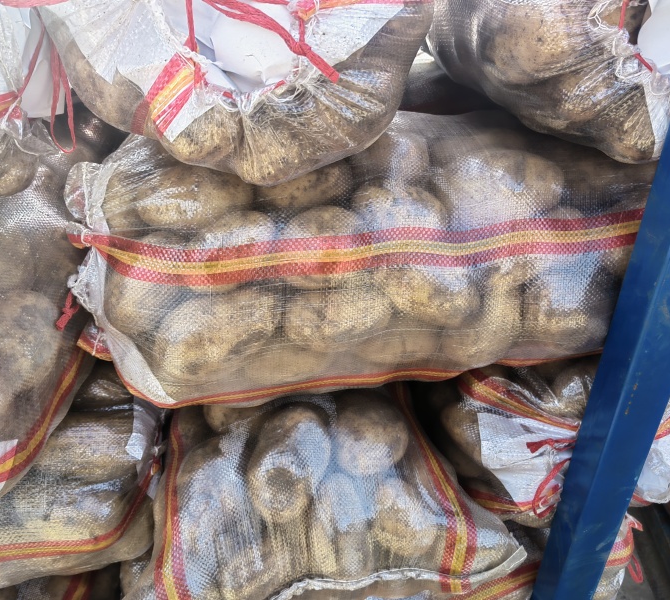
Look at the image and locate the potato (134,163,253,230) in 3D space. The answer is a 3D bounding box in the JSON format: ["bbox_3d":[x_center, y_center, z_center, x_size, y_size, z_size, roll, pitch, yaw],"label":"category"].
[{"bbox_3d":[-0.141,-0.103,0.620,0.121,0.066,0.070,-4,20,-7],"label":"potato"}]

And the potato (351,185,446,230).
[{"bbox_3d":[0.065,-0.087,0.630,0.097,0.065,0.068,5,19,-7],"label":"potato"}]

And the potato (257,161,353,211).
[{"bbox_3d":[-0.031,-0.124,0.655,0.104,0.065,0.066,-10,20,-7],"label":"potato"}]

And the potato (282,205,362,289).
[{"bbox_3d":[-0.012,-0.050,0.610,0.080,0.082,0.080,0,19,-7],"label":"potato"}]

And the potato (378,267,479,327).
[{"bbox_3d":[0.091,-0.002,0.610,0.106,0.059,0.064,14,18,-7],"label":"potato"}]

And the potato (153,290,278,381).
[{"bbox_3d":[-0.112,0.032,0.585,0.124,0.073,0.075,-22,23,-7],"label":"potato"}]

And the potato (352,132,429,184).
[{"bbox_3d":[0.061,-0.151,0.675,0.086,0.071,0.070,0,19,-7],"label":"potato"}]

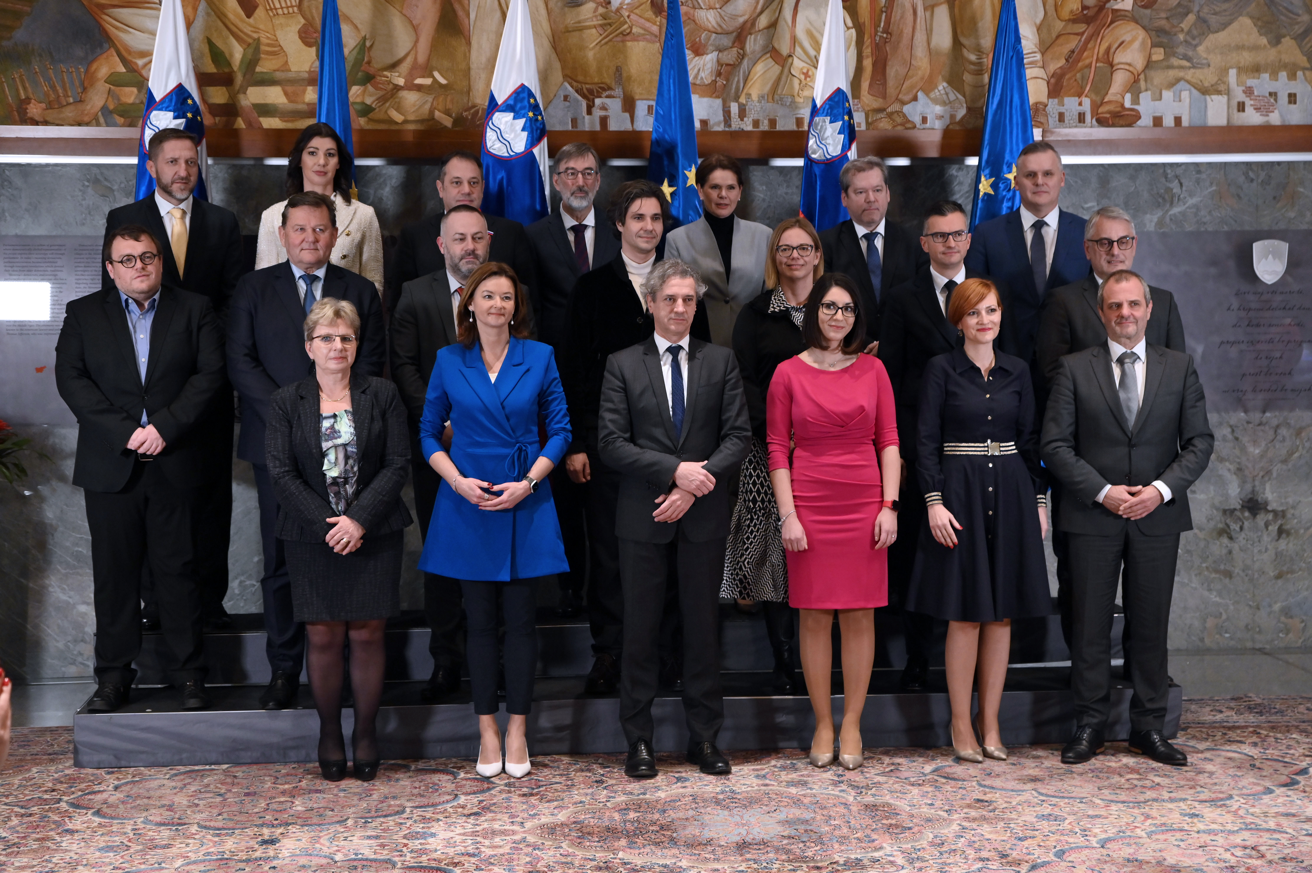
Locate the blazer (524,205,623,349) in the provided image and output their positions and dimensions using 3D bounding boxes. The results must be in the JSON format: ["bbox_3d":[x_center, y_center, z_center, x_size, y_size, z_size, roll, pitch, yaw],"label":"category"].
[{"bbox_3d":[-0.296,-0.533,8.668,0.510,0.740,0.290,-1,3,-14],"label":"blazer"}]

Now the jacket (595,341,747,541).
[{"bbox_3d":[0.063,0.009,7.700,0.520,0.710,0.330,-1,4,-7],"label":"jacket"}]

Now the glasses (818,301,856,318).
[{"bbox_3d":[0.645,-0.447,7.708,0.136,0.046,0.140,8,3,3],"label":"glasses"}]

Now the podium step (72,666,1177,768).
[{"bbox_3d":[-0.081,1.040,8.171,4.020,0.190,0.500,-1,3,-6],"label":"podium step"}]

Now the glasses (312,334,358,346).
[{"bbox_3d":[-1.118,-0.335,7.600,0.136,0.041,0.140,-2,4,-20],"label":"glasses"}]

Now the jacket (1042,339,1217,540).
[{"bbox_3d":[1.659,0.009,7.690,0.590,0.680,0.370,0,3,7],"label":"jacket"}]

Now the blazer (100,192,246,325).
[{"bbox_3d":[-1.891,-0.573,8.570,0.560,0.760,0.330,-1,3,-12],"label":"blazer"}]

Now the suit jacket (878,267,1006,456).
[{"bbox_3d":[1.085,-0.272,8.230,0.490,0.740,0.290,-1,4,-4],"label":"suit jacket"}]

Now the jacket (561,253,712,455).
[{"bbox_3d":[-0.072,-0.301,8.099,0.550,0.759,0.310,-1,3,-19],"label":"jacket"}]

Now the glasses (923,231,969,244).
[{"bbox_3d":[1.086,-0.743,8.170,0.142,0.045,0.145,-1,4,-9],"label":"glasses"}]

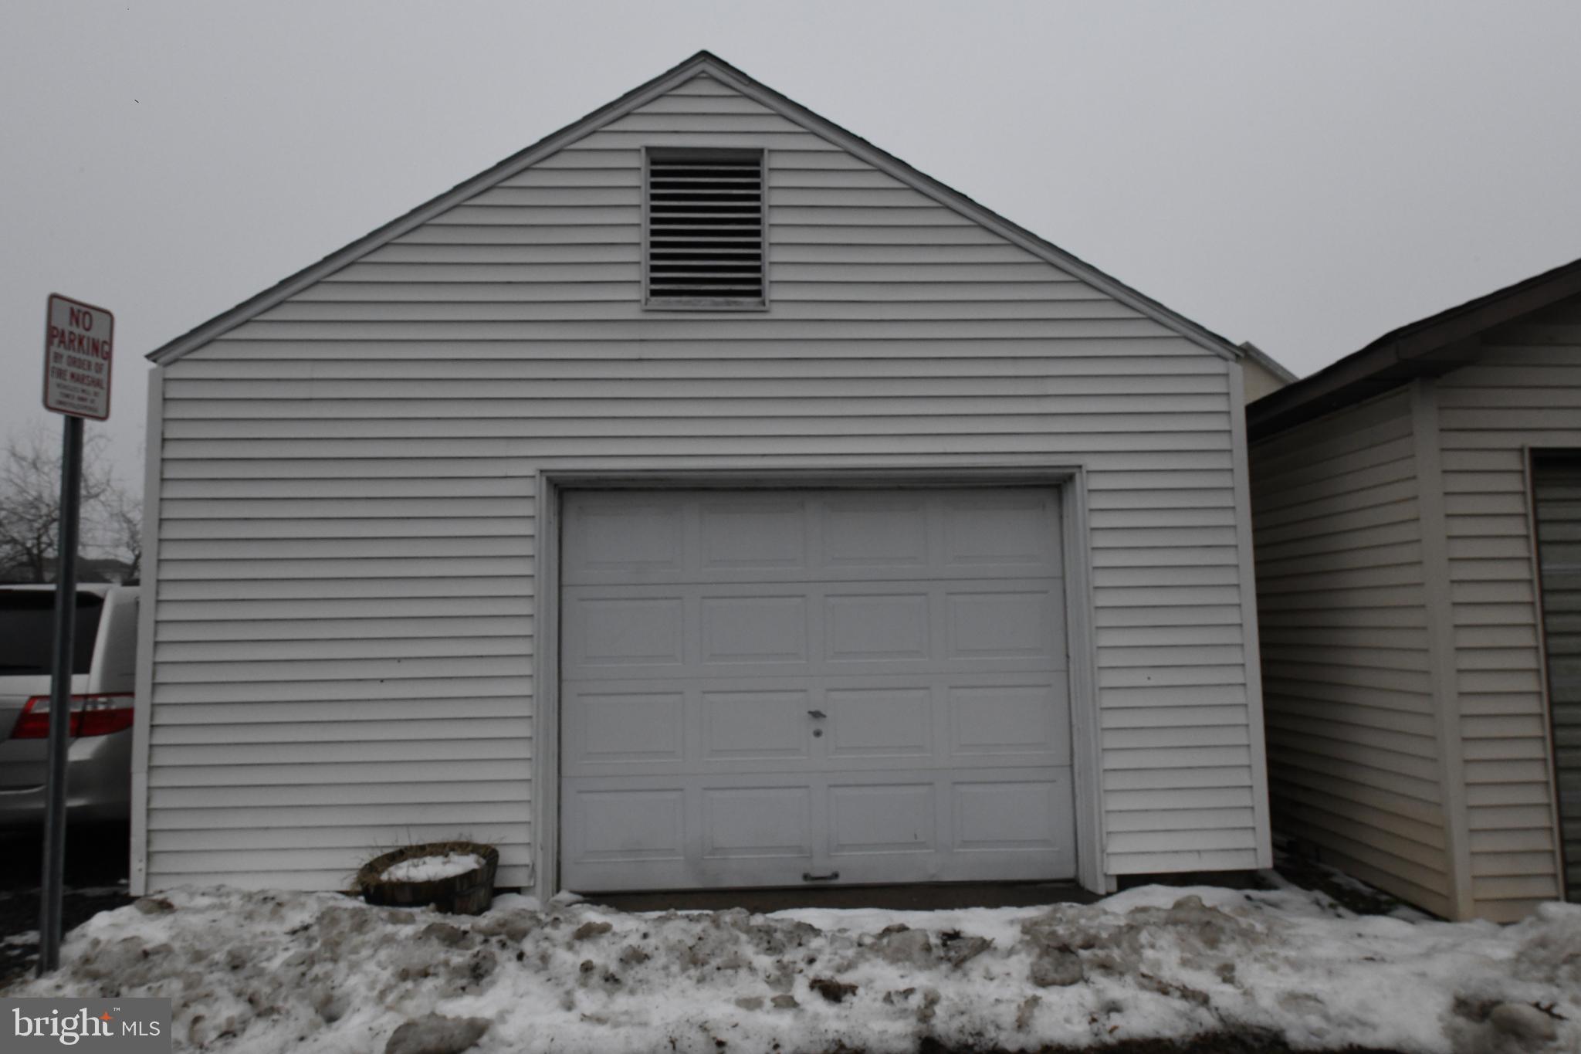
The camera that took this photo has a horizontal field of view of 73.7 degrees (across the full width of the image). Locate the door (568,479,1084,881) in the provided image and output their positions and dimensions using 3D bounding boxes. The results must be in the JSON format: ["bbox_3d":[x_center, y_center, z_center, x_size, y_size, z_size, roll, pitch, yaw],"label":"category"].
[{"bbox_3d":[0.147,0.844,5.694,2.740,2.130,0.050,-1,-5,-3],"label":"door"}]

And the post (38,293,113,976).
[{"bbox_3d":[-2.830,0.417,4.092,0.060,2.630,0.305,-2,-5,11],"label":"post"}]

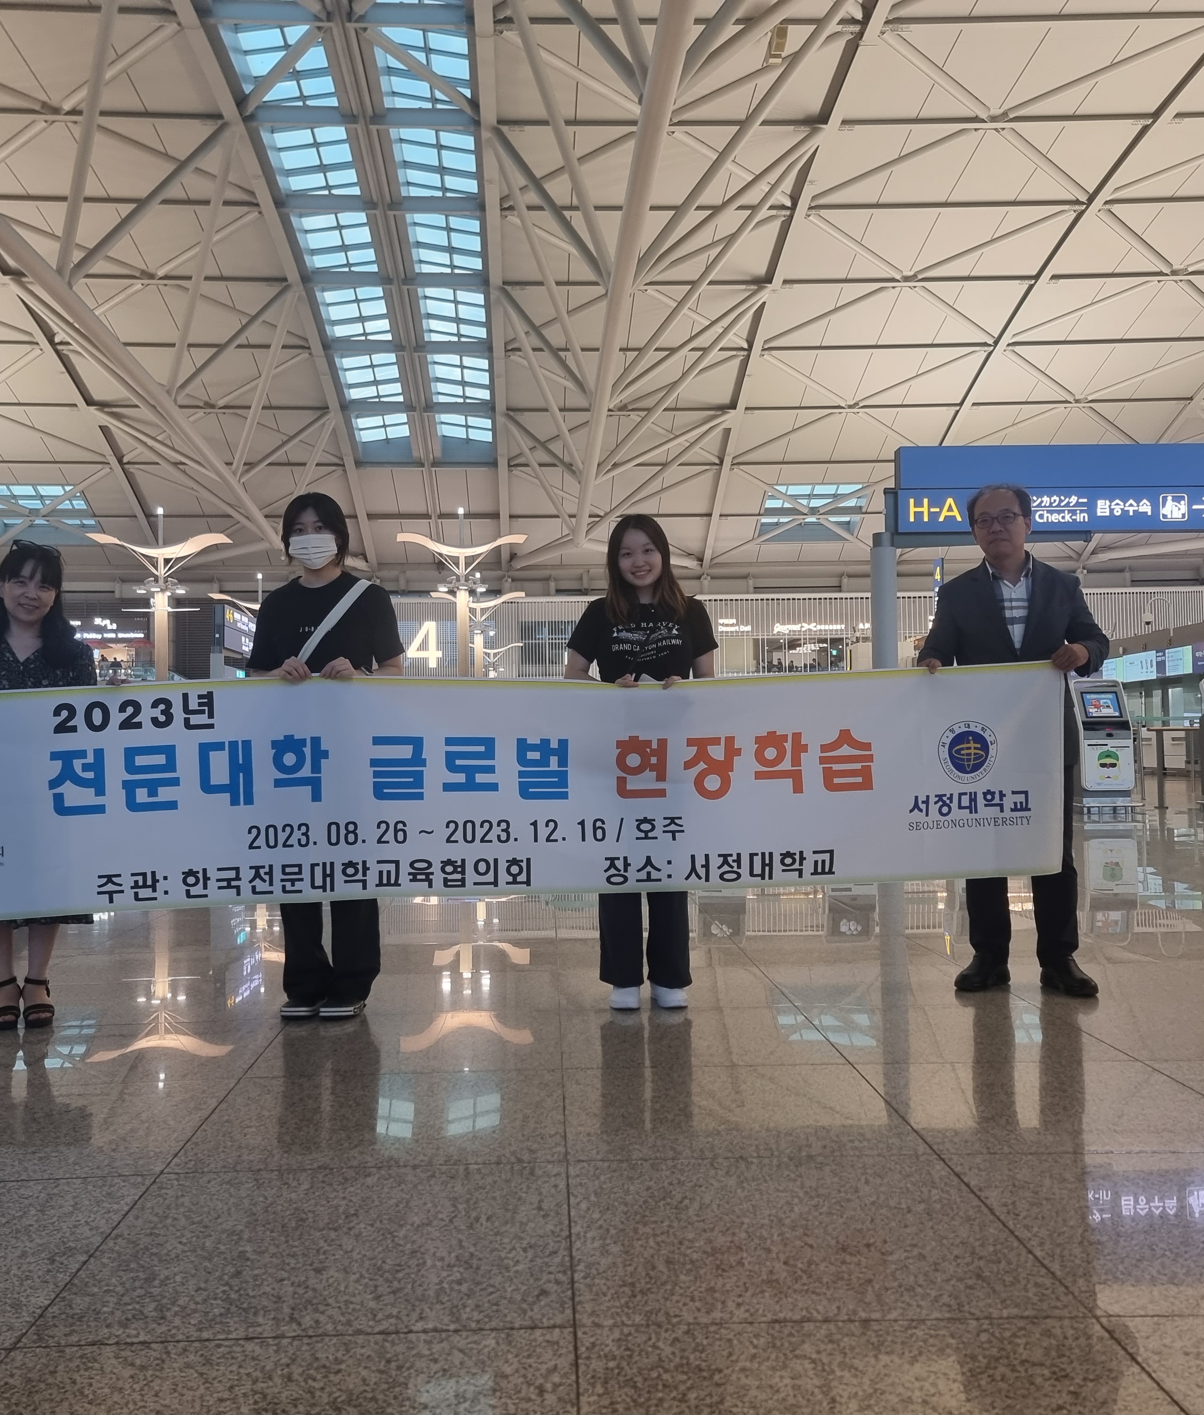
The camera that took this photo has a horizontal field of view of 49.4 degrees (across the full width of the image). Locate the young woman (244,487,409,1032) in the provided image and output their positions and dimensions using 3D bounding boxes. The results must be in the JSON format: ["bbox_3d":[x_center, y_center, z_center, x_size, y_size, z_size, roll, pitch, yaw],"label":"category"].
[{"bbox_3d":[-0.905,0.144,4.286,0.530,1.720,0.400,-1,-2,-6],"label":"young woman"}]

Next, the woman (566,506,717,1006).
[{"bbox_3d":[0.130,0.166,4.348,0.520,1.645,0.400,-1,-2,0],"label":"woman"}]

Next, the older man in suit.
[{"bbox_3d":[1.429,0.089,4.586,0.660,1.772,0.420,-1,-2,11],"label":"older man in suit"}]

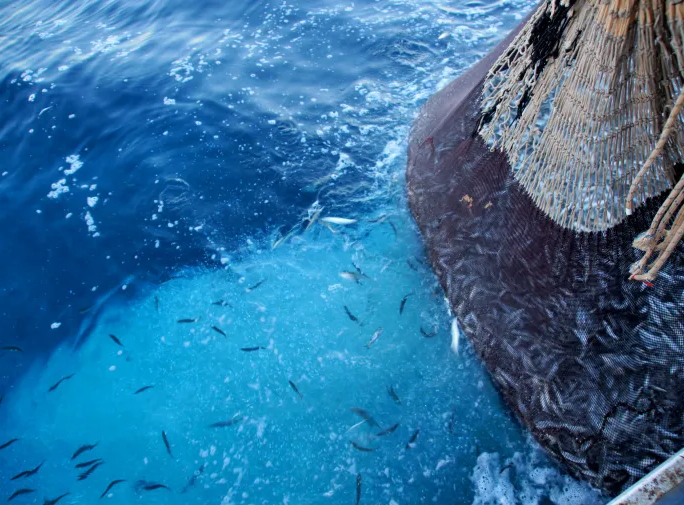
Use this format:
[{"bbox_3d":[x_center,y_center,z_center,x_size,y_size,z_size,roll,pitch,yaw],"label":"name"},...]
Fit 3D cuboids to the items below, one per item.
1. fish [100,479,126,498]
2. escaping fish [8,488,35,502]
[{"bbox_3d":[-1.638,1.703,3.638,0.214,0.045,0.035,-29,50,-29],"label":"fish"},{"bbox_3d":[-2.280,1.731,3.607,0.202,0.042,0.033,-16,44,-17],"label":"escaping fish"}]

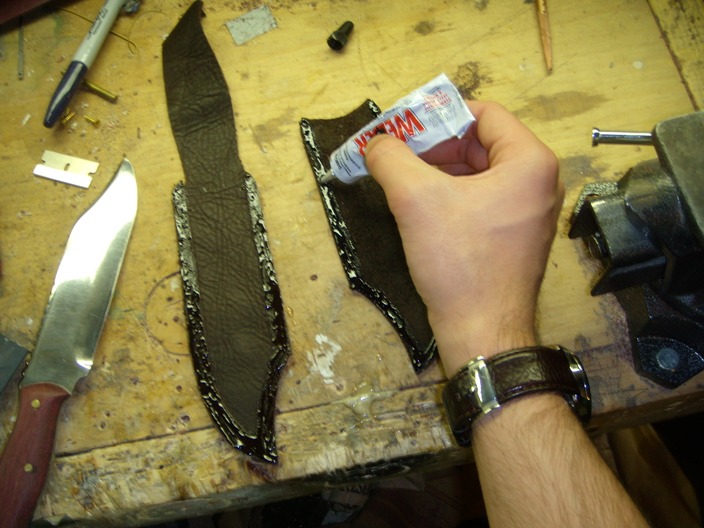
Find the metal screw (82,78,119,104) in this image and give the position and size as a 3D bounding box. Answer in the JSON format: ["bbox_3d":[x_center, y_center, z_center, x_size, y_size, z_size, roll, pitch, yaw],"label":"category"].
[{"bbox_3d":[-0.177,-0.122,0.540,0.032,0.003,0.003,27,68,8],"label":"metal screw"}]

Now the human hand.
[{"bbox_3d":[0.066,-0.017,0.452,0.110,0.083,0.172,0,59,-3],"label":"human hand"}]

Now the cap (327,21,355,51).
[{"bbox_3d":[-0.007,-0.169,0.567,0.012,0.012,0.023,27,63,8],"label":"cap"}]

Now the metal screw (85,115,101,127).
[{"bbox_3d":[-0.179,-0.099,0.532,0.012,0.004,0.004,28,68,13],"label":"metal screw"}]

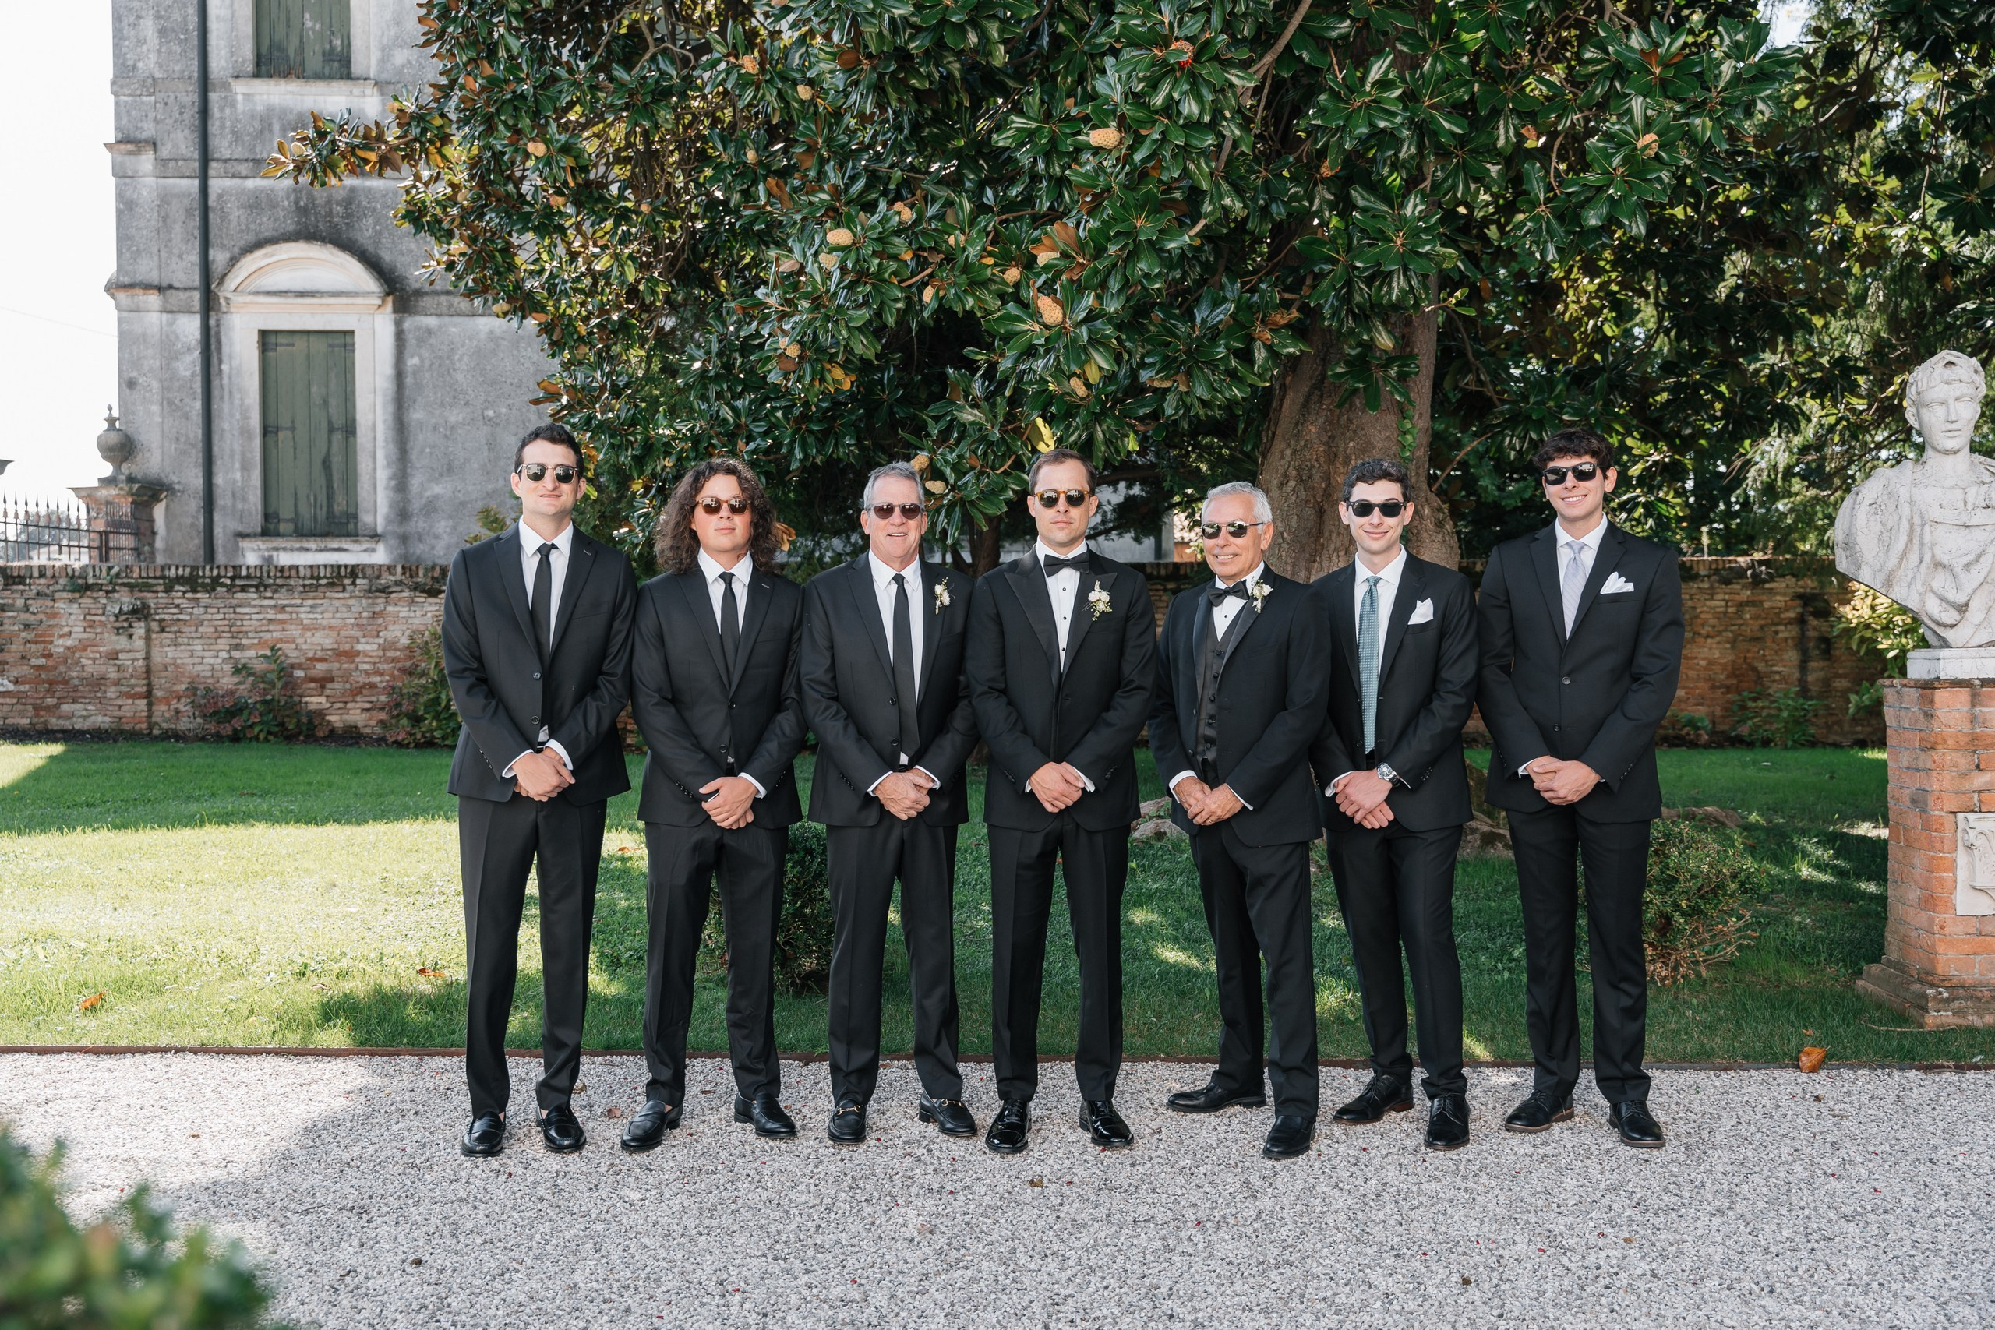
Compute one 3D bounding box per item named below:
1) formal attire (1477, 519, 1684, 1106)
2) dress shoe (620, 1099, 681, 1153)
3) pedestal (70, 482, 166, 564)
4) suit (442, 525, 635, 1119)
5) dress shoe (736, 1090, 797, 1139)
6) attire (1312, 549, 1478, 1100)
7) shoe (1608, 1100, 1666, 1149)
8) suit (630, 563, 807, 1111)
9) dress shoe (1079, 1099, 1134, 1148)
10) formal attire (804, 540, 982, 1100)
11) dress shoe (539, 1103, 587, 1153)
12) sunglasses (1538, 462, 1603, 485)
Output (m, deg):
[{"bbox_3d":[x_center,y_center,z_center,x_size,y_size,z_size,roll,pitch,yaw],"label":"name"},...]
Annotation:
[{"bbox_3d":[1.559,0.400,4.713,0.550,1.554,0.360,1,2,20],"label":"formal attire"},{"bbox_3d":[-0.909,1.187,4.666,0.106,0.105,0.298,0,1,13],"label":"dress shoe"},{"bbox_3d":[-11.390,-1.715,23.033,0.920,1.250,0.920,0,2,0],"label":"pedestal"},{"bbox_3d":[-1.190,0.407,4.576,0.510,1.545,0.350,0,2,-12],"label":"suit"},{"bbox_3d":[-0.622,1.186,4.762,0.105,0.100,0.290,-1,3,-35],"label":"dress shoe"},{"bbox_3d":[1.062,0.430,4.728,0.470,1.476,0.340,1,2,26],"label":"attire"},{"bbox_3d":[1.693,1.186,4.709,0.106,0.105,0.298,0,1,1],"label":"shoe"},{"bbox_3d":[-0.729,0.454,4.631,0.460,1.438,0.340,0,2,-11],"label":"suit"},{"bbox_3d":[0.287,1.183,4.705,0.105,0.110,0.300,-1,2,-14],"label":"dress shoe"},{"bbox_3d":[-0.287,0.443,4.750,0.475,1.470,0.310,0,1,-4],"label":"formal attire"},{"bbox_3d":[-1.147,1.187,4.658,0.106,0.105,0.298,-1,1,-24],"label":"dress shoe"},{"bbox_3d":[1.530,-0.506,4.700,0.148,0.050,0.150,-8,1,27],"label":"sunglasses"}]

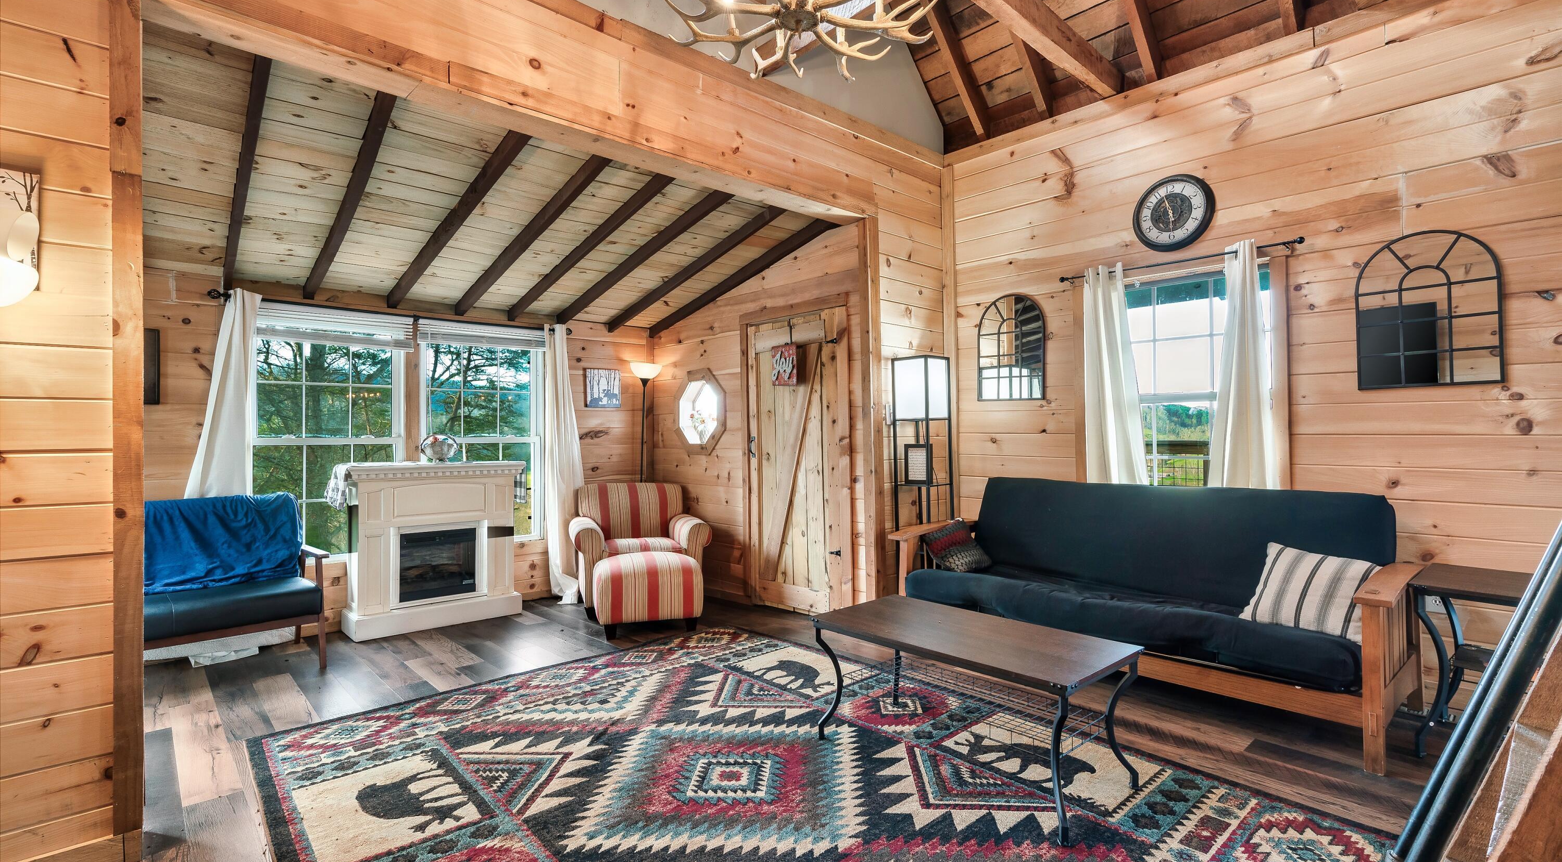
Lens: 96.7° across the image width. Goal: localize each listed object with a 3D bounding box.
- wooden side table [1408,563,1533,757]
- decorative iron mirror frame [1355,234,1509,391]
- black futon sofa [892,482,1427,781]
[{"bbox_3d":[2.698,0.870,2.519,0.587,0.638,0.565,0,0,-43],"label":"wooden side table"},{"bbox_3d":[2.713,-0.510,2.921,0.030,0.650,0.455,0,0,-43],"label":"decorative iron mirror frame"},{"bbox_3d":[1.652,0.737,3.414,0.881,0.914,2.149,0,0,-42],"label":"black futon sofa"}]

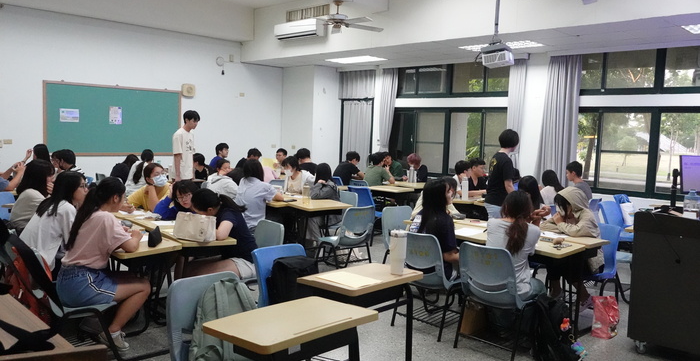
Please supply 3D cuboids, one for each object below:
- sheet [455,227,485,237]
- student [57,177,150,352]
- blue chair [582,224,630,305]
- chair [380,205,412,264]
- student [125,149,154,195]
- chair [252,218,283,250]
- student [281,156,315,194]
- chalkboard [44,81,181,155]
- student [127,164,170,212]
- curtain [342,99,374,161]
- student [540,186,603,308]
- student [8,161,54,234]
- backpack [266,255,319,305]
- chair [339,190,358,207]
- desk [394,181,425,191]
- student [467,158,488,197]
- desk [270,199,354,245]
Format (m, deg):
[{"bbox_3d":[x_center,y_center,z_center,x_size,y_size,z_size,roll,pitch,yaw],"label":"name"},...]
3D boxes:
[{"bbox_3d":[0.991,0.430,4.693,0.297,0.004,0.210,-3,7,-45],"label":"sheet"},{"bbox_3d":[-1.572,0.574,3.700,0.660,1.194,0.460,-3,7,-44],"label":"student"},{"bbox_3d":[2.109,0.794,5.107,0.530,0.790,0.480,-3,7,-45],"label":"blue chair"},{"bbox_3d":[0.625,0.686,5.640,0.460,0.790,0.520,-2,6,-38],"label":"chair"},{"bbox_3d":[-2.679,0.208,7.255,0.620,1.218,0.460,-3,7,-44],"label":"student"},{"bbox_3d":[-0.830,0.722,4.391,0.500,0.780,0.460,-3,7,-44],"label":"chair"},{"bbox_3d":[-0.716,0.292,7.329,0.750,1.200,0.480,-3,7,-45],"label":"student"},{"bbox_3d":[-4.038,-1.031,9.842,2.410,1.220,0.040,-3,7,-45],"label":"chalkboard"},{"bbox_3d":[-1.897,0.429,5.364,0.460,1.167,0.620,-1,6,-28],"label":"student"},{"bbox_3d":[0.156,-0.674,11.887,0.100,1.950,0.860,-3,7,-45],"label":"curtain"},{"bbox_3d":[1.959,0.615,5.017,0.620,1.139,0.480,-2,7,-42],"label":"student"},{"bbox_3d":[-2.428,0.451,4.545,0.640,1.228,0.460,-3,7,-44],"label":"student"},{"bbox_3d":[-0.306,0.633,3.403,0.300,0.360,0.240,-3,7,-44],"label":"backpack"},{"bbox_3d":[-0.243,0.535,7.109,0.530,0.790,0.470,-3,7,-45],"label":"chair"},{"bbox_3d":[0.876,0.462,8.232,0.440,0.760,0.630,-3,7,-45],"label":"desk"},{"bbox_3d":[1.781,0.322,7.485,0.480,1.220,0.720,-3,7,-44],"label":"student"},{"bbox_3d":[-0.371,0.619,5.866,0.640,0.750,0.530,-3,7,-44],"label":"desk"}]

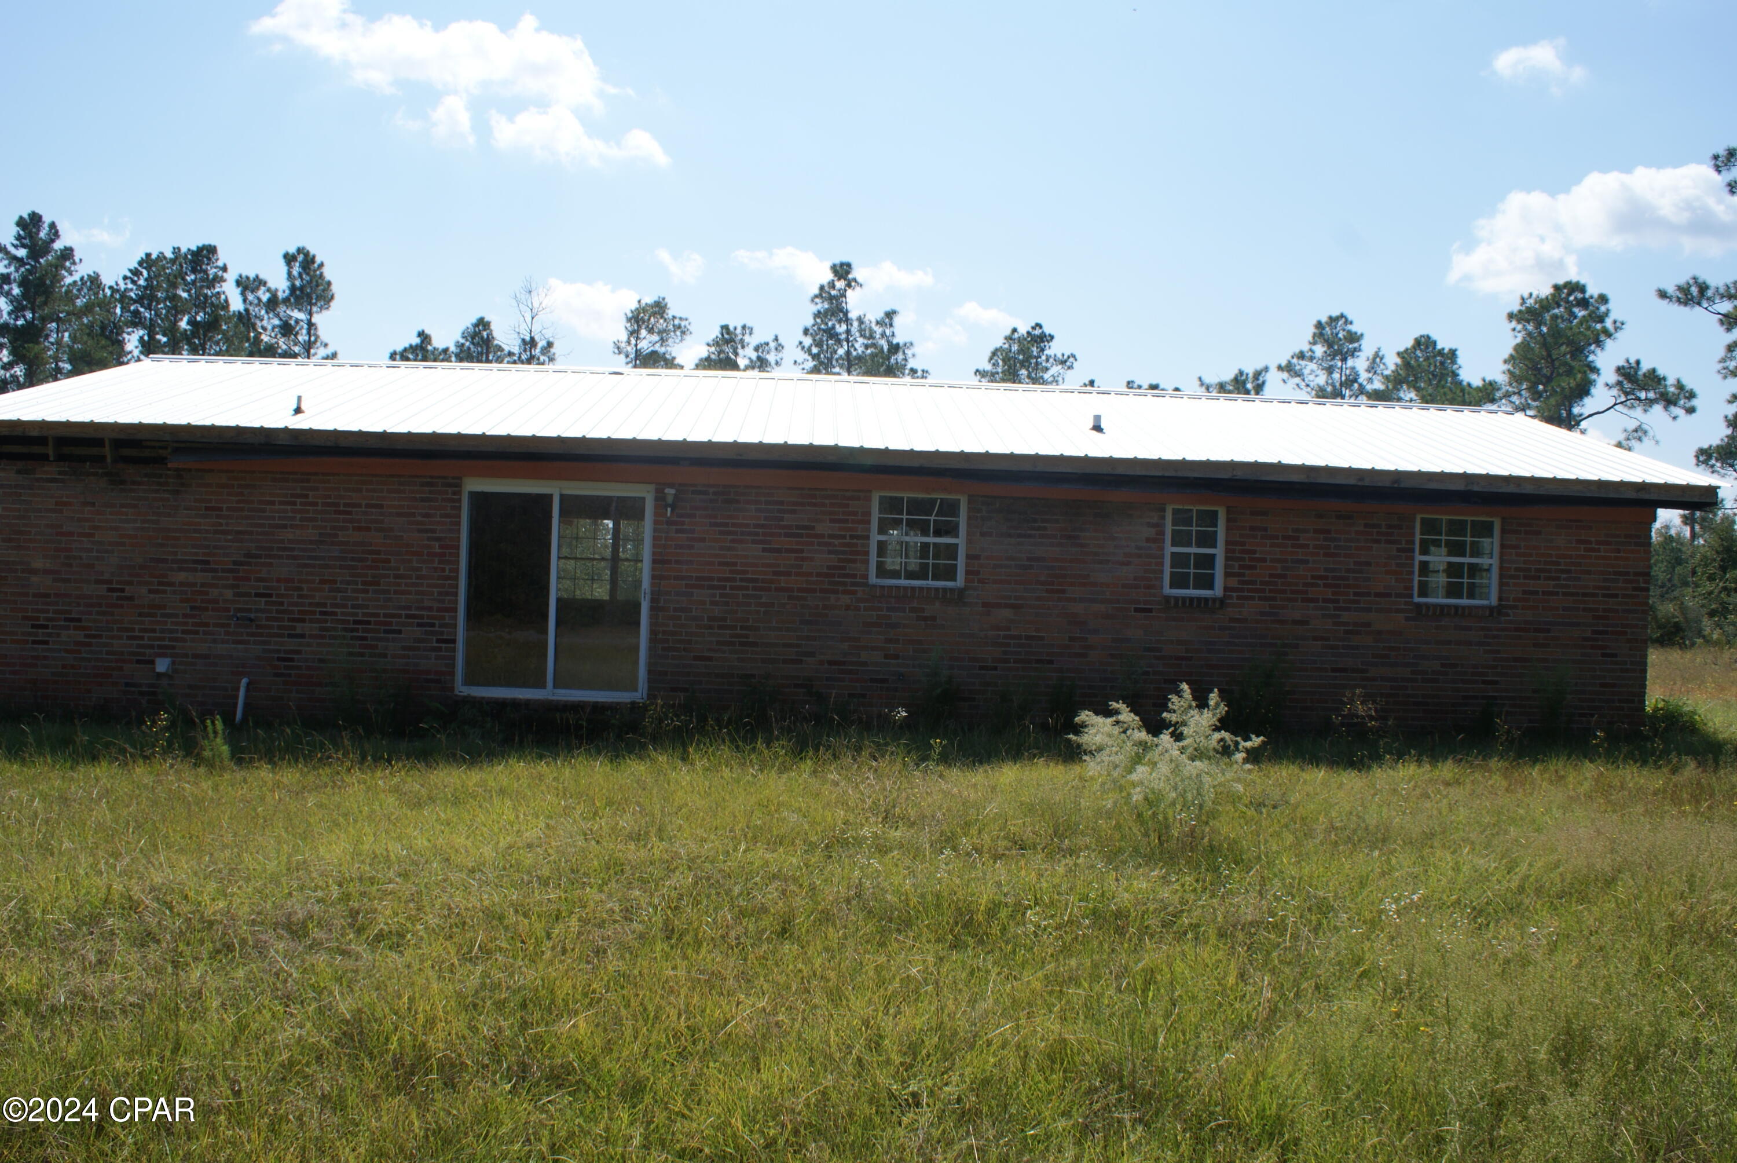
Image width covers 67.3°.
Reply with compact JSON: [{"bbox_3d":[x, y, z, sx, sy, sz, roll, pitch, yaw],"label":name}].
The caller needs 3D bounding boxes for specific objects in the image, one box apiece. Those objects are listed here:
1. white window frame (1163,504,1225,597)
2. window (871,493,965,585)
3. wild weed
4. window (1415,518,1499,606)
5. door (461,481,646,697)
[{"bbox_3d":[3.090,-0.283,12.350,0.580,0.870,0.100,2,0,-2],"label":"white window frame"},{"bbox_3d":[0.467,-0.388,12.200,0.900,0.880,0.100,2,0,-2],"label":"window"},{"bbox_3d":[1.767,1.069,7.700,1.060,0.900,0.950,2,0,-2],"label":"wild weed"},{"bbox_3d":[5.638,-0.198,12.500,0.840,0.860,0.100,2,0,-2],"label":"window"},{"bbox_3d":[-2.902,0.078,12.100,1.800,2.020,0.120,2,0,-2],"label":"door"}]

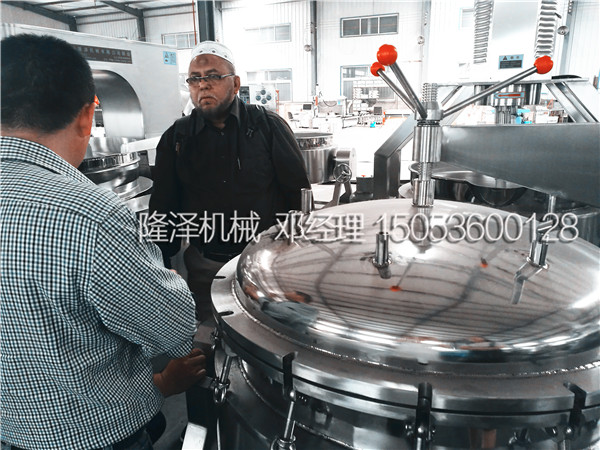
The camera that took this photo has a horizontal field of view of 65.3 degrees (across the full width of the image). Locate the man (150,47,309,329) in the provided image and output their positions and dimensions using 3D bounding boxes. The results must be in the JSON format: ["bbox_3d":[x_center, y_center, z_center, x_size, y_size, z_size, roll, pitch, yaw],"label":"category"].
[{"bbox_3d":[-0.262,0.214,1.833,0.580,1.750,0.380,1,15,7],"label":"man"}]

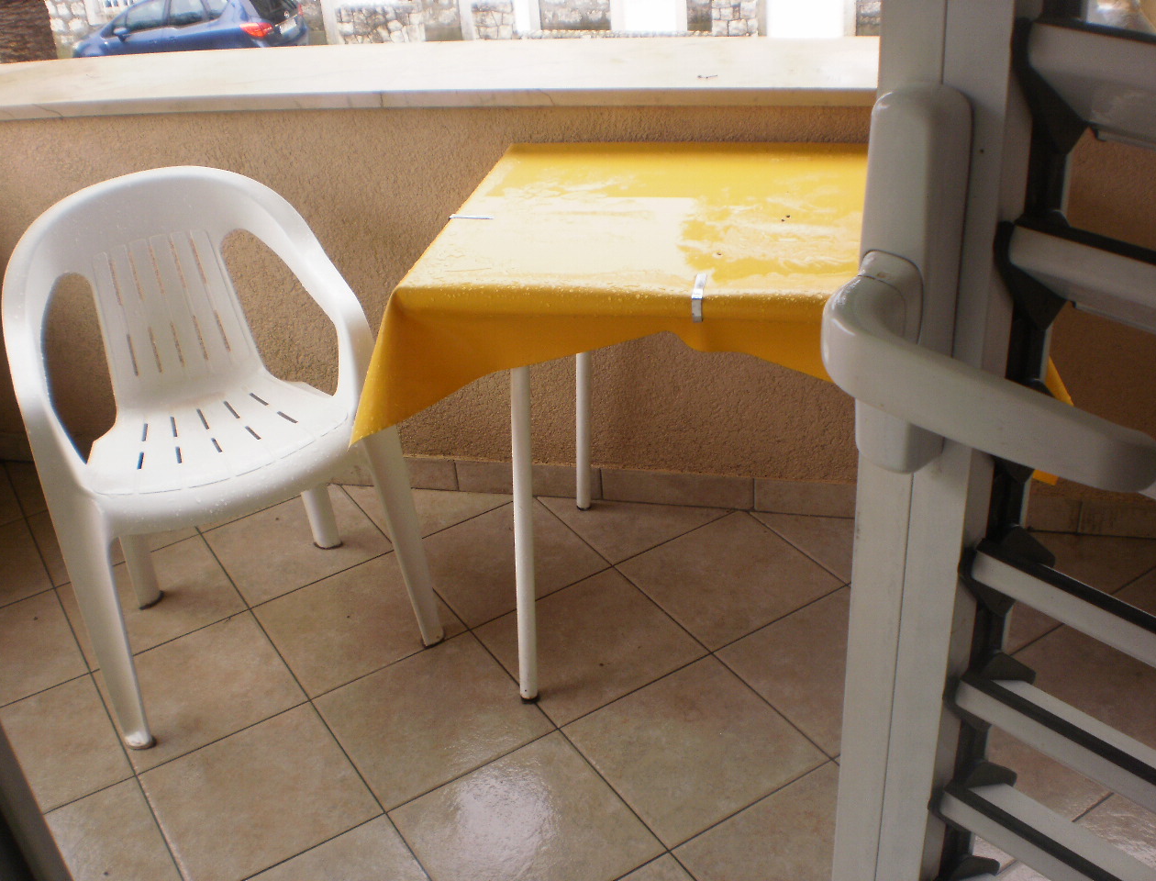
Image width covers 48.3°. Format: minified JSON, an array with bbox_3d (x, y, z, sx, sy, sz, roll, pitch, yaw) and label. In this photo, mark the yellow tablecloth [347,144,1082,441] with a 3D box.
[{"bbox_3d":[0.220,-0.232,1.906,0.945,0.224,0.648,3,32,14],"label":"yellow tablecloth"}]

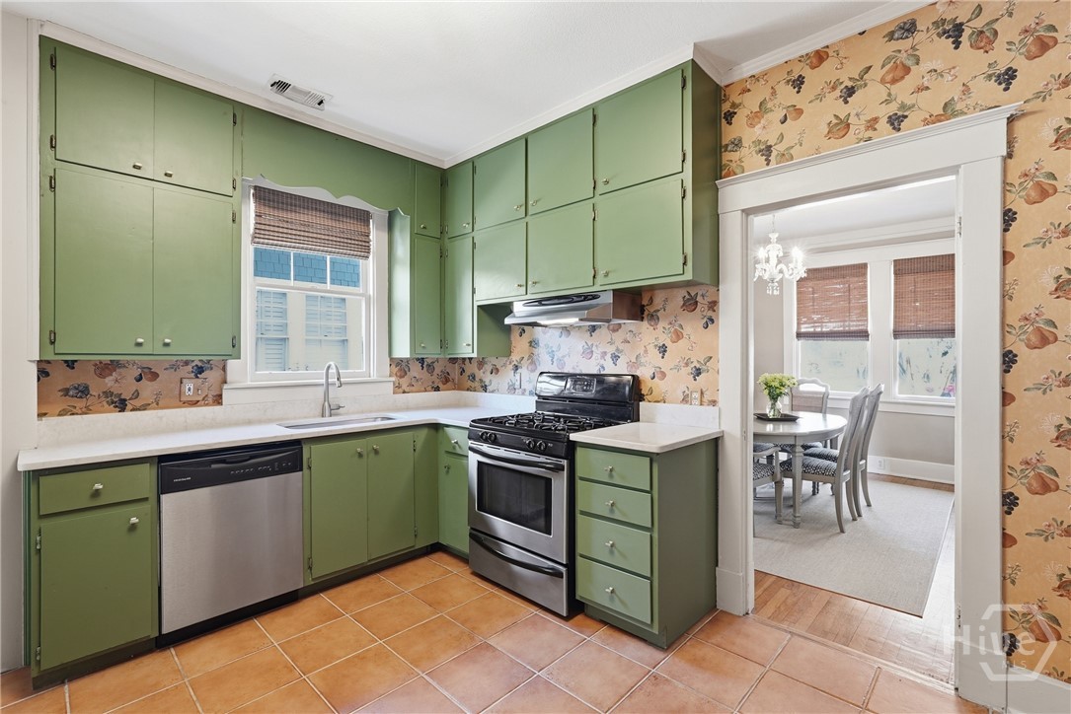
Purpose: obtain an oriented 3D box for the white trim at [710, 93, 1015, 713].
[{"bbox_3d":[1.366,0.199,2.122,1.104,2.214,0.128,0,0,43],"label":"white trim"}]

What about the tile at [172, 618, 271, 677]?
[{"bbox_3d":[-1.416,1.313,2.156,0.330,0.010,0.330,0,0,43],"label":"tile"}]

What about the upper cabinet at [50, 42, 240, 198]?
[{"bbox_3d":[-2.002,-1.145,2.474,0.300,0.520,0.704,0,0,43],"label":"upper cabinet"}]

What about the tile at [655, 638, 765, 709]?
[{"bbox_3d":[0.728,1.307,1.978,0.330,0.010,0.330,0,0,43],"label":"tile"}]

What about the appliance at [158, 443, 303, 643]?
[{"bbox_3d":[-1.636,0.874,2.482,0.585,0.874,0.598,0,0,44],"label":"appliance"}]

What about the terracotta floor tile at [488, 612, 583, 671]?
[{"bbox_3d":[0.009,1.315,2.203,0.330,0.012,0.330,0,0,43],"label":"terracotta floor tile"}]

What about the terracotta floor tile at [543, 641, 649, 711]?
[{"bbox_3d":[0.254,1.313,1.971,0.330,0.012,0.330,0,0,43],"label":"terracotta floor tile"}]

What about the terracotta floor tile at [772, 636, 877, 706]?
[{"bbox_3d":[1.200,1.303,1.986,0.331,0.010,0.323,0,0,44],"label":"terracotta floor tile"}]

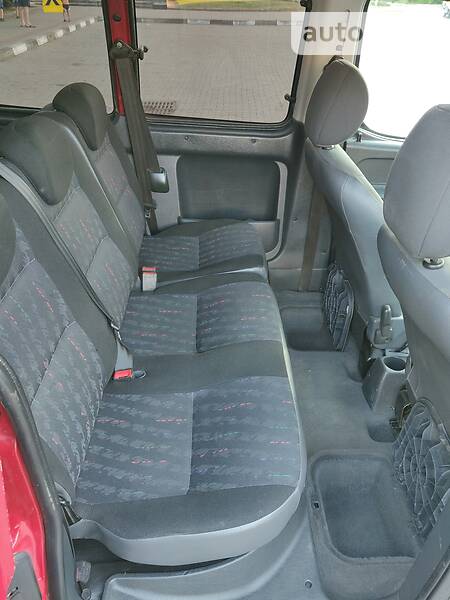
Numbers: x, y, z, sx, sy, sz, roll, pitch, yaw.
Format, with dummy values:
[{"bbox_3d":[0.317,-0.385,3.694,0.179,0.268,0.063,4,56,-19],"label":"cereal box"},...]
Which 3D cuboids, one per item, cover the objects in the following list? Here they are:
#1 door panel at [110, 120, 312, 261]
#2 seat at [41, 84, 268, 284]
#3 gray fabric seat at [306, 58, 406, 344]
[{"bbox_3d":[-0.044,-0.448,1.880,0.770,0.680,0.090,0,39,0],"label":"door panel"},{"bbox_3d":[-0.212,-0.366,1.649,0.770,0.850,0.440,0,39,0],"label":"seat"},{"bbox_3d":[0.669,-0.299,1.585,0.820,1.030,0.500,0,39,0],"label":"gray fabric seat"}]

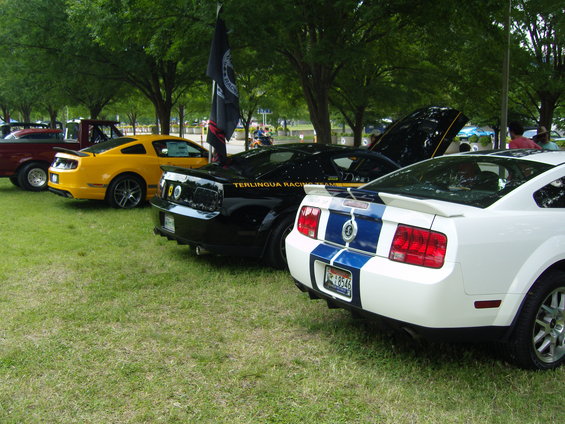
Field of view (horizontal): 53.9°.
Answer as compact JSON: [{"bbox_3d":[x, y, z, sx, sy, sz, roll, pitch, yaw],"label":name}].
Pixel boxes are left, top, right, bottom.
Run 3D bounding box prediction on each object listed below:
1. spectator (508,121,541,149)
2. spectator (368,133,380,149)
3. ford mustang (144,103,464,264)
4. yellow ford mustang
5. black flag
[{"bbox_3d":[3.456,-0.403,8.016,0.520,1.790,0.360,-5,11,-36],"label":"spectator"},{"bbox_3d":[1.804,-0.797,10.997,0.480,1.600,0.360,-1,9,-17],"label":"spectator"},{"bbox_3d":[0.715,-0.452,7.522,4.770,1.880,1.900,-5,10,-35],"label":"ford mustang"},{"bbox_3d":[-2.308,-0.900,11.590,4.780,1.400,1.880,-5,11,-35],"label":"yellow ford mustang"},{"bbox_3d":[-0.847,-1.682,7.739,0.470,2.010,0.300,2,9,6],"label":"black flag"}]

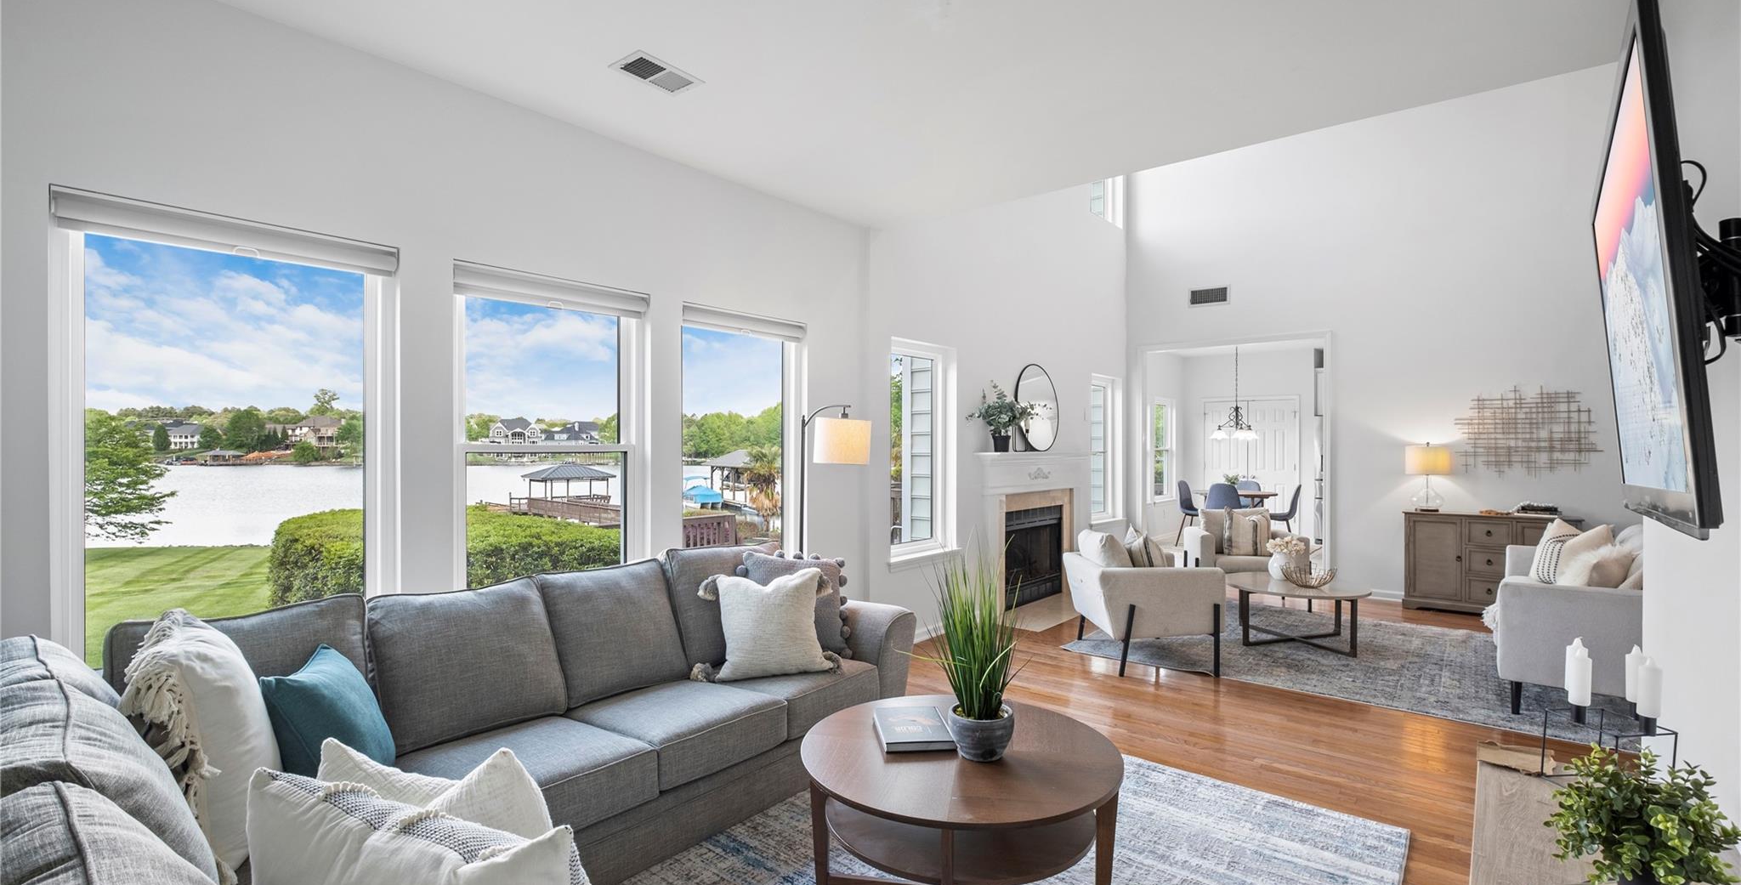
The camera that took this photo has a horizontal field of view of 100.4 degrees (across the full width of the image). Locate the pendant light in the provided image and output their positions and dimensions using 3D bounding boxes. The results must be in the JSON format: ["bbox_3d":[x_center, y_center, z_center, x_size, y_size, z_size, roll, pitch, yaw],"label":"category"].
[{"bbox_3d":[4.820,-0.635,9.550,0.580,1.260,0.580,0,0,39],"label":"pendant light"}]

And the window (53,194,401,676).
[{"bbox_3d":[-2.029,0.029,2.358,0.110,1.490,0.855,0,0,41],"label":"window"}]

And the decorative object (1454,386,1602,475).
[{"bbox_3d":[5.154,-0.094,5.712,0.881,0.721,0.040,0,0,41],"label":"decorative object"}]

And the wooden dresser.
[{"bbox_3d":[4.953,0.982,5.818,1.085,0.805,0.380,0,0,39],"label":"wooden dresser"}]

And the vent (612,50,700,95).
[{"bbox_3d":[-0.800,-1.378,2.735,0.190,0.020,0.300,0,0,41],"label":"vent"}]

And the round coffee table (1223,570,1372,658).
[{"bbox_3d":[2.970,1.187,5.090,0.900,0.397,0.900,0,0,39],"label":"round coffee table"}]

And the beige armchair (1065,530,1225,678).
[{"bbox_3d":[1.725,0.972,4.690,0.740,0.820,0.840,0,0,1],"label":"beige armchair"}]

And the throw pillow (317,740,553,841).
[{"bbox_3d":[-0.830,0.755,1.460,0.430,0.420,0.150,0,28,14],"label":"throw pillow"}]

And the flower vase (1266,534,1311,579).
[{"bbox_3d":[2.915,0.800,5.080,0.250,0.310,0.250,0,0,41],"label":"flower vase"}]

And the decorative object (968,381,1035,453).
[{"bbox_3d":[0.981,-0.188,5.420,0.440,0.540,0.500,0,0,41],"label":"decorative object"}]

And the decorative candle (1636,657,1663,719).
[{"bbox_3d":[1.889,0.596,1.760,0.043,0.145,0.043,0,0,41],"label":"decorative candle"}]

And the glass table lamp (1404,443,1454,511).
[{"bbox_3d":[4.673,0.290,6.070,0.316,0.580,0.316,0,0,39],"label":"glass table lamp"}]

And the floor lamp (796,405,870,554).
[{"bbox_3d":[-0.251,0.576,3.863,0.540,1.560,0.300,0,0,22],"label":"floor lamp"}]

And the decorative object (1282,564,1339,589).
[{"bbox_3d":[2.906,0.885,4.790,0.320,0.130,0.320,0,0,41],"label":"decorative object"}]

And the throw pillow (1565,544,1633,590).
[{"bbox_3d":[3.581,0.696,3.600,0.420,0.410,0.160,0,24,-23],"label":"throw pillow"}]

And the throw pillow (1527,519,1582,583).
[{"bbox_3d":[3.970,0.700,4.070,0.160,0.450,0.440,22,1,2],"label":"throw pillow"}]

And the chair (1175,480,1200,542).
[{"bbox_3d":[4.450,0.957,9.800,0.530,0.855,0.450,0,0,39],"label":"chair"}]

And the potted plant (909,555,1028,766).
[{"bbox_3d":[0.290,0.604,2.075,0.320,0.570,0.290,0,0,0],"label":"potted plant"}]

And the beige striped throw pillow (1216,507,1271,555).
[{"bbox_3d":[3.136,0.753,6.080,0.430,0.420,0.150,0,-11,13],"label":"beige striped throw pillow"}]

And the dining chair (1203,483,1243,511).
[{"bbox_3d":[4.590,0.957,9.280,0.450,0.855,0.530,0,0,39],"label":"dining chair"}]

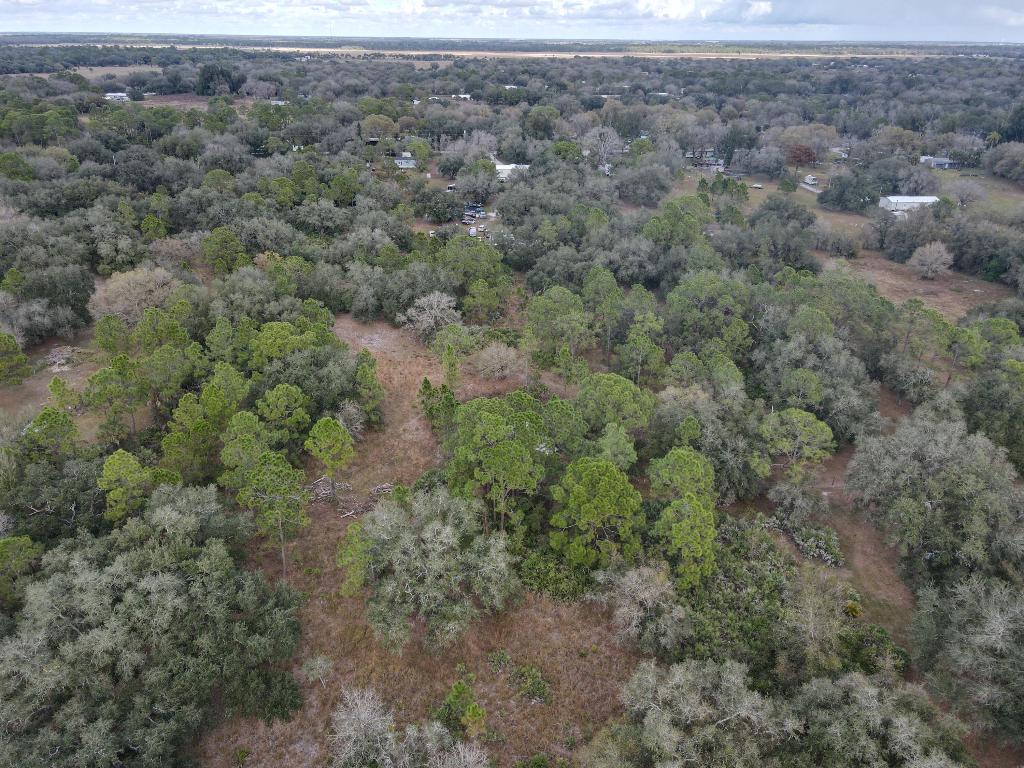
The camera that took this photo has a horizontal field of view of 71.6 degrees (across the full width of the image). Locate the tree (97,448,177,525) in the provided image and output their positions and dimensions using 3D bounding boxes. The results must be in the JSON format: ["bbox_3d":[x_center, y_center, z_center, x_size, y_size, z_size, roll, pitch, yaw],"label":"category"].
[{"bbox_3d":[-45.746,14.908,88.478,9.000,14.300,9.000,1,26,0],"label":"tree"}]

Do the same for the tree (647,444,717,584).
[{"bbox_3d":[19.960,16.930,83.330,8.300,18.360,8.300,8,27,15],"label":"tree"}]

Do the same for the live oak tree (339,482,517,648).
[{"bbox_3d":[-8.095,20.081,77.916,17.500,15.000,18.500,1,26,0],"label":"live oak tree"}]

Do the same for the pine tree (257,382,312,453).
[{"bbox_3d":[-35.260,6.670,108.750,8.000,13.360,8.000,-9,28,-18],"label":"pine tree"}]

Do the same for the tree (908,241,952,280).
[{"bbox_3d":[113.628,-33.353,193.368,10.600,11.000,10.600,1,26,0],"label":"tree"}]

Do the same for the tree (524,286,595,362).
[{"bbox_3d":[9.720,-11.500,143.920,13.000,15.680,11.500,2,26,4],"label":"tree"}]

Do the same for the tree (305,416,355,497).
[{"bbox_3d":[-25.950,10.950,100.540,7.000,13.090,7.000,-7,27,-15],"label":"tree"}]

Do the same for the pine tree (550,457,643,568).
[{"bbox_3d":[10.200,16.760,85.750,10.800,16.380,10.500,4,26,8],"label":"pine tree"}]

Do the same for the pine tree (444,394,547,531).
[{"bbox_3d":[-2.160,11.550,92.370,12.500,19.660,11.500,0,26,-1],"label":"pine tree"}]

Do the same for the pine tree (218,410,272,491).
[{"bbox_3d":[-37.290,10.710,99.440,7.300,14.300,7.300,-10,28,-21],"label":"pine tree"}]

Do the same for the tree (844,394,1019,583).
[{"bbox_3d":[51.875,13.227,90.752,18.000,17.000,19.500,1,26,0],"label":"tree"}]

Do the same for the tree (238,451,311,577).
[{"bbox_3d":[-27.858,16.259,83.819,8.000,16.300,8.000,1,26,0],"label":"tree"}]

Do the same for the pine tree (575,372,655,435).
[{"bbox_3d":[15.550,5.299,109.538,12.000,14.000,12.000,1,26,0],"label":"pine tree"}]

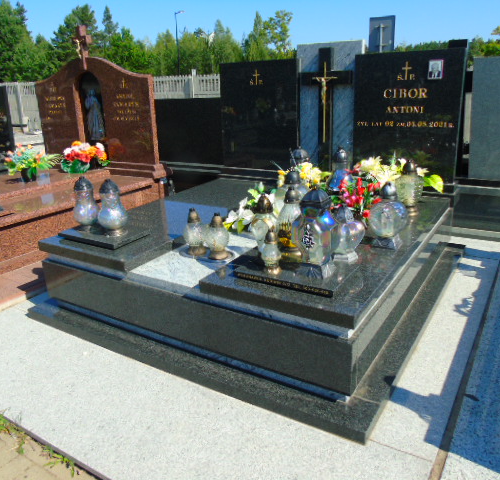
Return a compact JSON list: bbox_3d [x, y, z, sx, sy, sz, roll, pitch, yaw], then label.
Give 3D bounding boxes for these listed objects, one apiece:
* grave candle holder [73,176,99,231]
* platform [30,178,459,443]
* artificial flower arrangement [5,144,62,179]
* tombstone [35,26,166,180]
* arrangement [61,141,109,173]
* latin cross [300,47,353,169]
[{"bbox_3d":[-1.000,-0.224,2.806,0.160,0.312,0.160,9,22,31],"label":"grave candle holder"},{"bbox_3d":[0.091,0.100,3.050,2.138,0.484,2.120,9,22,31],"label":"platform"},{"bbox_3d":[-2.302,-0.785,4.795,0.500,0.360,0.420,9,22,31],"label":"artificial flower arrangement"},{"bbox_3d":[-1.731,-1.517,5.099,1.900,1.530,0.260,9,22,31],"label":"tombstone"},{"bbox_3d":[-1.948,-0.973,5.415,0.460,0.335,0.360,9,21,31],"label":"arrangement"},{"bbox_3d":[0.640,-1.067,3.881,0.475,1.012,0.075,9,21,31],"label":"latin cross"}]

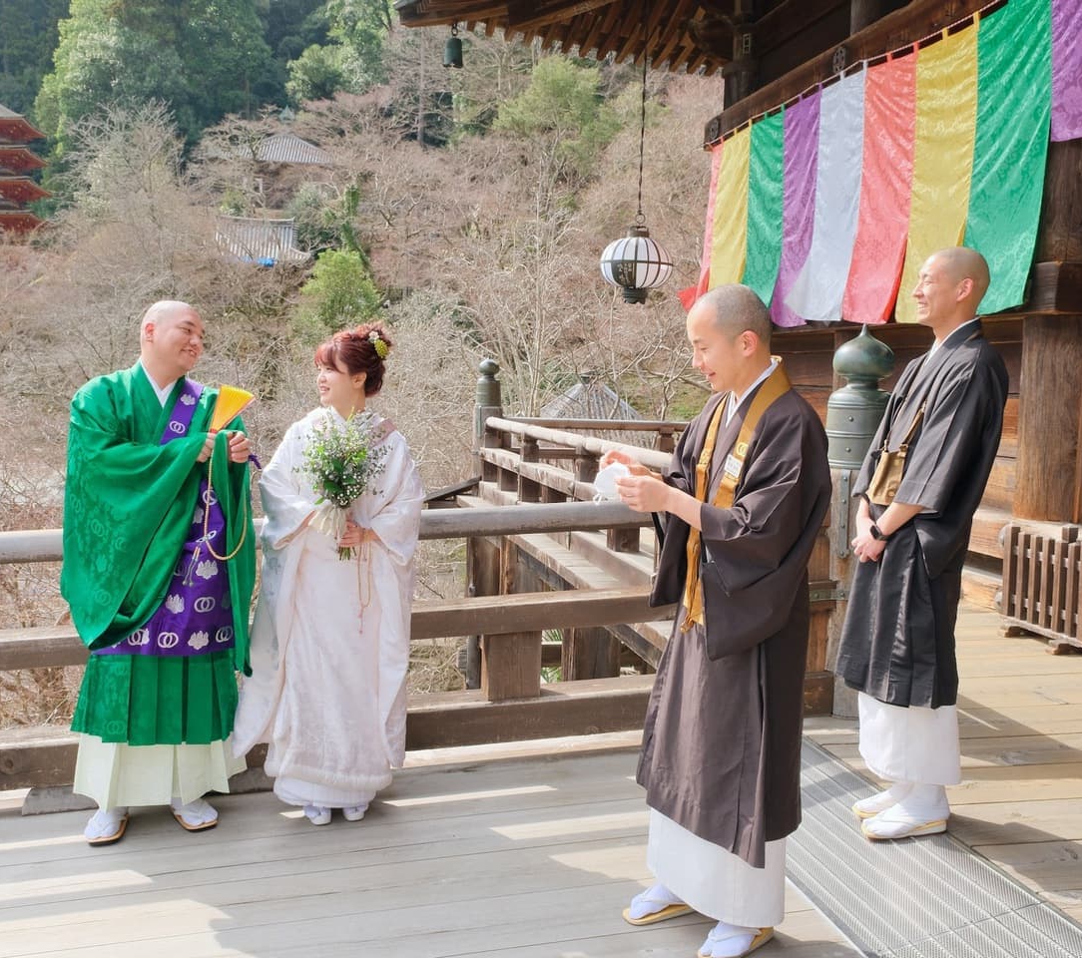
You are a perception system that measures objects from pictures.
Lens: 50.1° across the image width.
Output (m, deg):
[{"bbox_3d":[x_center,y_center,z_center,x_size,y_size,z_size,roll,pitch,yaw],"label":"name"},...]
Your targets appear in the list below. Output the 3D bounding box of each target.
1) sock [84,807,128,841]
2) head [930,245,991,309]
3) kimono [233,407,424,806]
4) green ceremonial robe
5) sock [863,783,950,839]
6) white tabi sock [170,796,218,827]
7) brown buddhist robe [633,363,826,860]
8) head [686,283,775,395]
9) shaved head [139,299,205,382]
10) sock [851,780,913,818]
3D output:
[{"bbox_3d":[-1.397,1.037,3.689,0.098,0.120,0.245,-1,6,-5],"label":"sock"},{"bbox_3d":[1.236,-0.585,3.467,0.215,0.225,0.165,2,6,-2],"label":"head"},{"bbox_3d":[-0.692,0.407,3.763,0.590,1.280,0.450,0,6,4],"label":"kimono"},{"bbox_3d":[-1.184,0.229,3.584,0.590,1.173,0.500,-3,7,-24],"label":"green ceremonial robe"},{"bbox_3d":[1.126,1.018,3.595,0.255,0.135,0.100,-2,6,-11],"label":"sock"},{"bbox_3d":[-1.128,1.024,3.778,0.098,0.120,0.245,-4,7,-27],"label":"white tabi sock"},{"bbox_3d":[0.492,0.322,2.907,0.440,1.206,0.490,-4,7,-32],"label":"brown buddhist robe"},{"bbox_3d":[0.455,-0.344,2.815,0.210,0.235,0.165,-22,12,-17],"label":"head"},{"bbox_3d":[-1.135,-0.435,3.563,0.215,0.235,0.170,-3,4,30],"label":"shaved head"},{"bbox_3d":[1.120,1.004,3.728,0.245,0.120,0.098,-2,6,-13],"label":"sock"}]

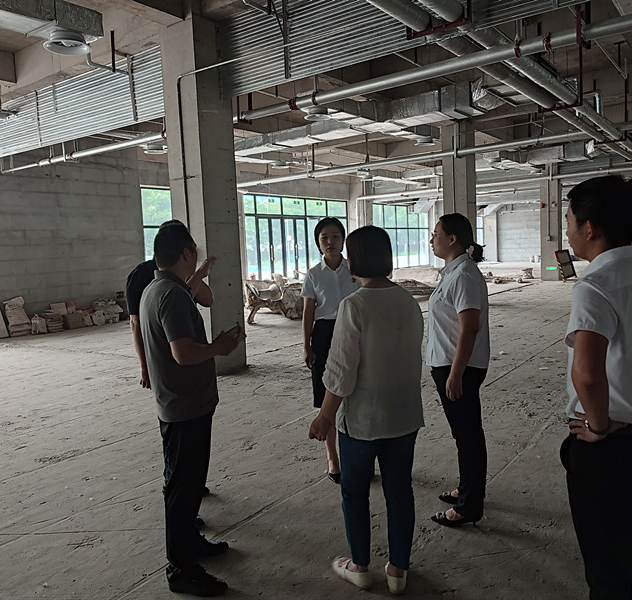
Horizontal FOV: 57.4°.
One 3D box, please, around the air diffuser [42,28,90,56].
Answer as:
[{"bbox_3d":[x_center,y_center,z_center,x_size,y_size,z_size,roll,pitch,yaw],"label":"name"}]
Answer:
[{"bbox_3d":[-2.453,-2.568,5.687,0.440,0.160,0.440,1,7,36],"label":"air diffuser"}]

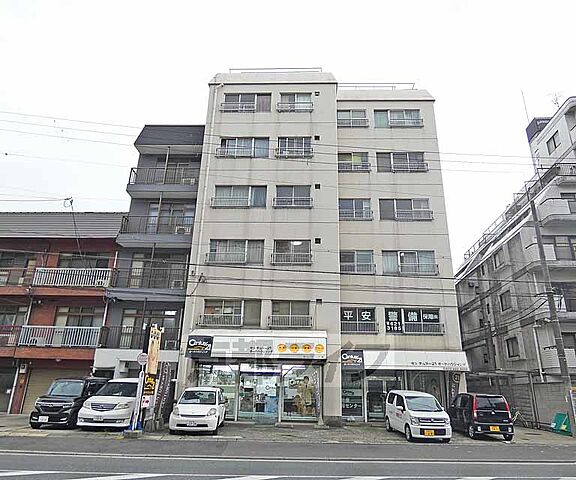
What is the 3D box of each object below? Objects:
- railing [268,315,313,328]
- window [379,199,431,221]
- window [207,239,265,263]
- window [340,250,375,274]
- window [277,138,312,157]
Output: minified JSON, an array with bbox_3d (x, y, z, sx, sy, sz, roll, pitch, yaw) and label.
[{"bbox_3d":[0.108,3.890,18.178,2.099,0.610,0.300,0,-19,2],"label":"railing"},{"bbox_3d":[6.592,-1.721,21.541,3.057,1.375,0.280,0,-20,2],"label":"window"},{"bbox_3d":[-2.627,0.618,19.557,2.821,1.383,0.150,0,-19,2],"label":"window"},{"bbox_3d":[3.430,1.119,18.870,1.699,1.253,0.200,1,-18,2],"label":"window"},{"bbox_3d":[0.369,-5.200,21.216,2.042,1.336,0.280,0,-20,2],"label":"window"}]

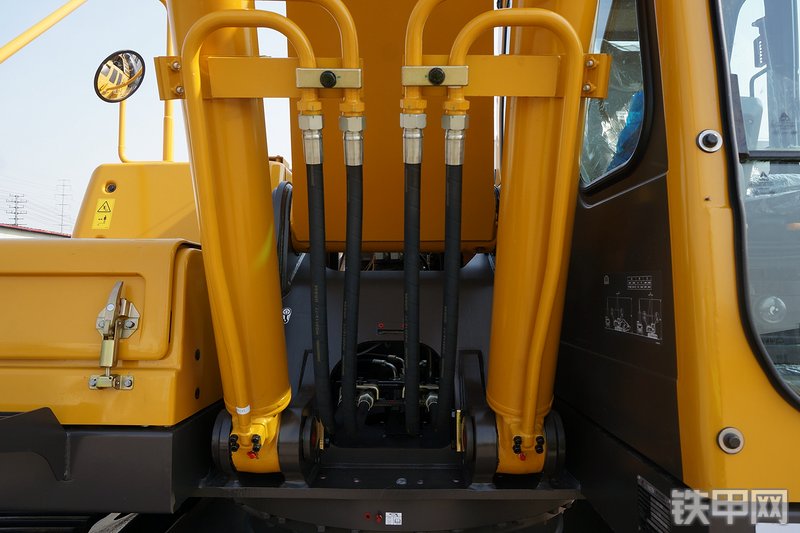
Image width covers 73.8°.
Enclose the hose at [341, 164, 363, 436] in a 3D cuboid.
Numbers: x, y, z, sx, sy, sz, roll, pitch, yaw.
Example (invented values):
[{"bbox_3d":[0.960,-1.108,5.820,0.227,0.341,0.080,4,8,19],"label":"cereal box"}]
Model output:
[{"bbox_3d":[-0.098,0.090,1.095,0.035,0.599,0.050,2,17,0],"label":"hose"}]

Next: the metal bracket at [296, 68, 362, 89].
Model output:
[{"bbox_3d":[-0.126,-0.336,0.953,0.117,0.034,0.035,0,21,1],"label":"metal bracket"}]

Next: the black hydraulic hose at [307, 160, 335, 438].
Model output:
[{"bbox_3d":[-0.158,0.085,1.095,0.038,0.596,0.050,0,17,1],"label":"black hydraulic hose"}]

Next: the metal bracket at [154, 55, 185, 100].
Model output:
[{"bbox_3d":[-0.446,-0.367,1.035,0.054,0.080,0.035,0,21,1],"label":"metal bracket"}]

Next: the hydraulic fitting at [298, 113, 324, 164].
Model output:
[{"bbox_3d":[-0.162,-0.235,0.985,0.047,0.090,0.047,0,21,1],"label":"hydraulic fitting"}]

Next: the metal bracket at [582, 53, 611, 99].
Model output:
[{"bbox_3d":[0.380,-0.370,1.035,0.054,0.080,0.035,0,21,1],"label":"metal bracket"}]

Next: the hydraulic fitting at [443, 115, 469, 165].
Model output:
[{"bbox_3d":[0.102,-0.234,0.985,0.047,0.090,0.047,0,21,1],"label":"hydraulic fitting"}]

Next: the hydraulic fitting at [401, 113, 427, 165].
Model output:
[{"bbox_3d":[0.025,-0.235,0.985,0.047,0.090,0.047,0,21,1],"label":"hydraulic fitting"}]

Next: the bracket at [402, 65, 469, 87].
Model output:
[{"bbox_3d":[0.064,-0.340,0.953,0.117,0.034,0.035,0,21,1],"label":"bracket"}]

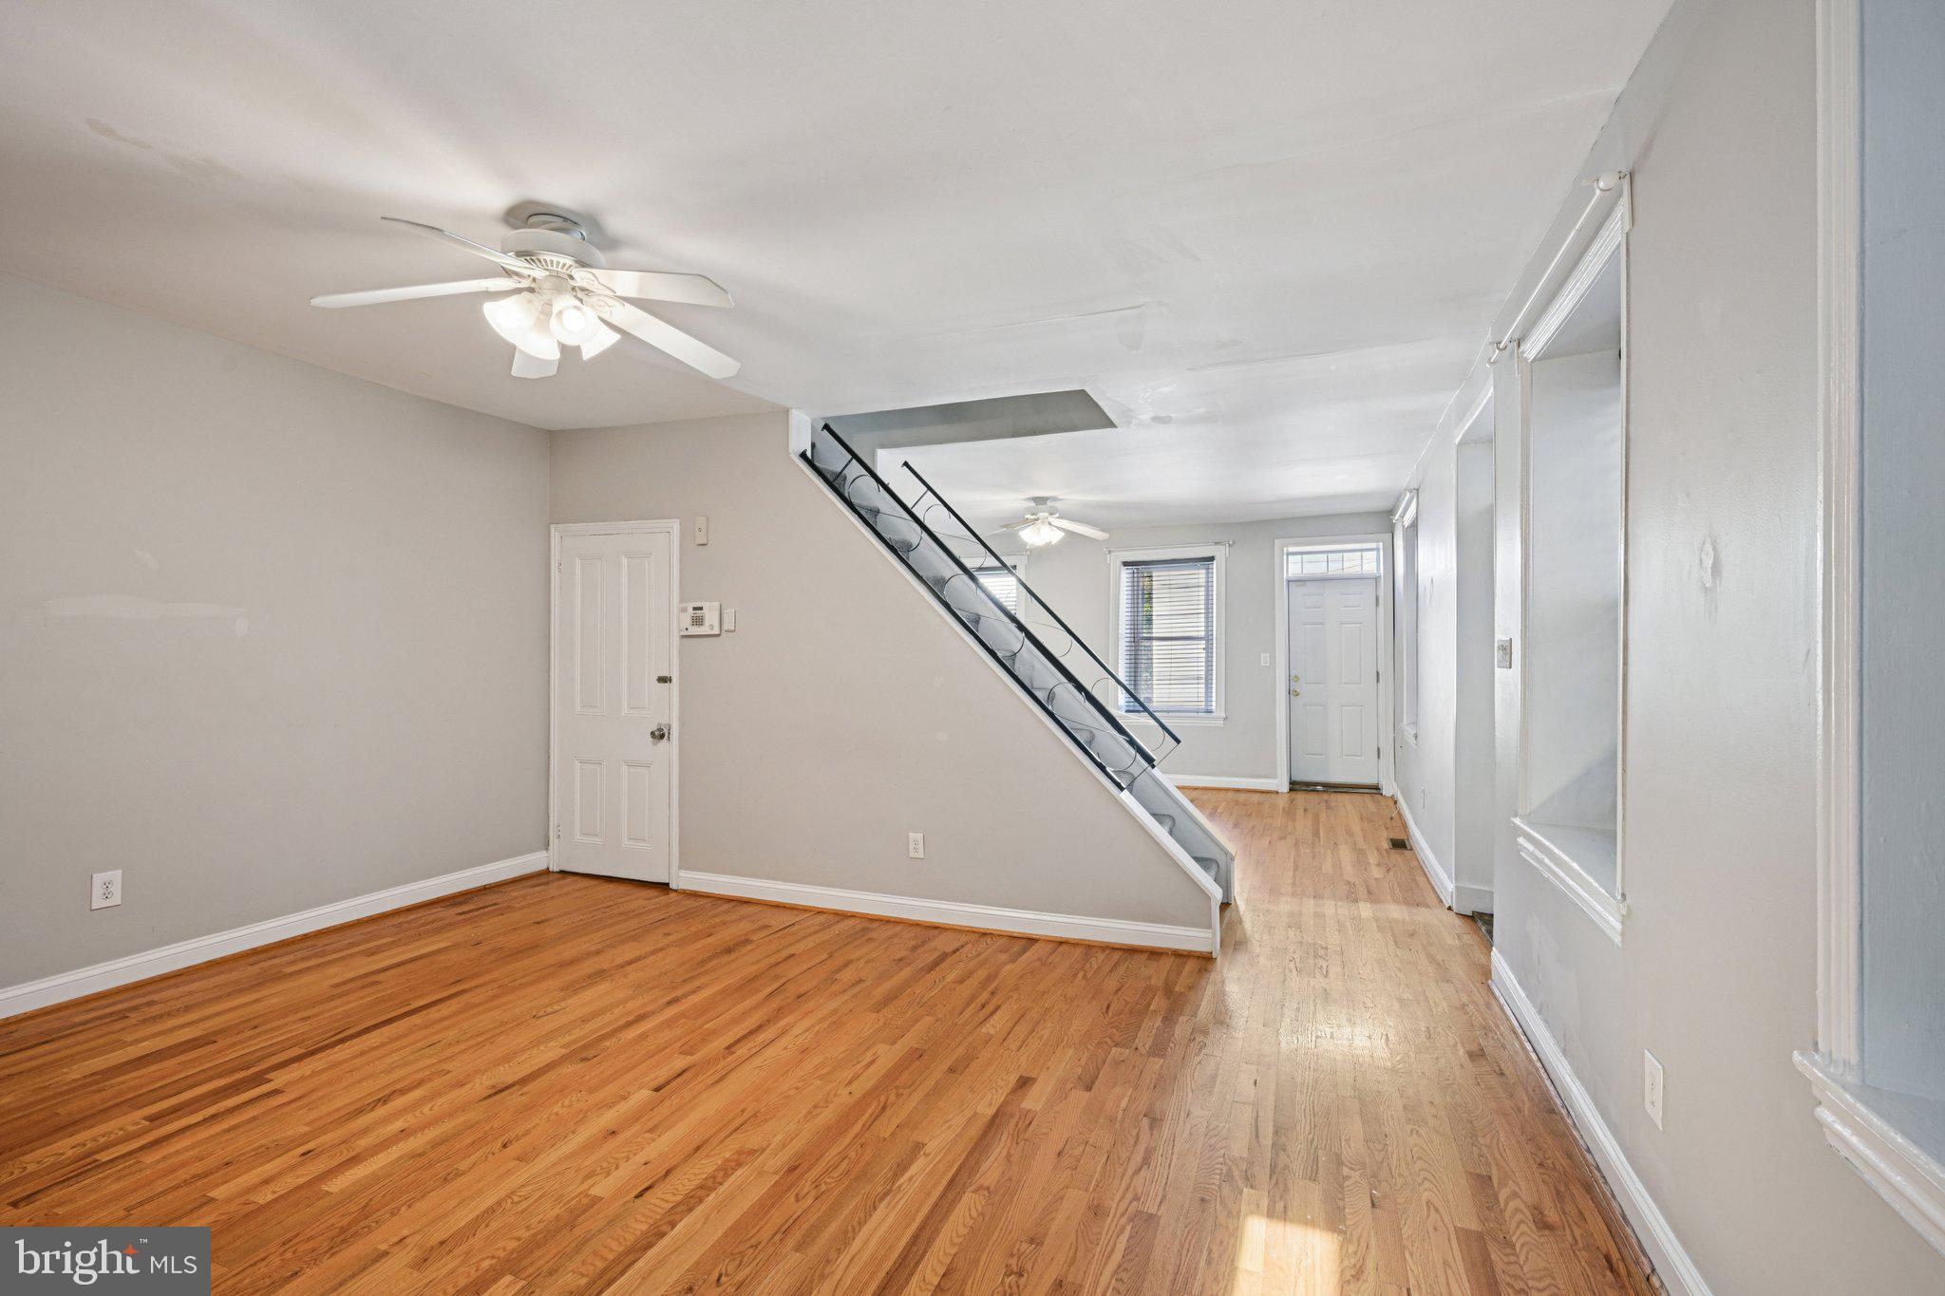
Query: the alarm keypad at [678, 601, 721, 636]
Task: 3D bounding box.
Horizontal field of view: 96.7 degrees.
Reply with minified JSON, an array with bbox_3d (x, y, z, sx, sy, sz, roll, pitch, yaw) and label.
[{"bbox_3d":[-1.500,-0.159,4.789,0.265,0.175,0.045,0,0,22],"label":"alarm keypad"}]

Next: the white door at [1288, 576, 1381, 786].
[{"bbox_3d":[3.515,0.327,8.394,0.800,2.000,0.050,0,0,22],"label":"white door"}]

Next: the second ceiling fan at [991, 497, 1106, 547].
[{"bbox_3d":[0.586,-1.041,7.249,1.270,0.420,1.270,0,0,22],"label":"second ceiling fan"}]

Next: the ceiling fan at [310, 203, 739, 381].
[{"bbox_3d":[-1.327,-1.126,2.716,1.290,0.430,1.290,0,0,22],"label":"ceiling fan"}]

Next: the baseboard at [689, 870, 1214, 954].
[{"bbox_3d":[-0.300,1.305,4.322,2.900,0.105,0.020,0,0,22],"label":"baseboard"}]

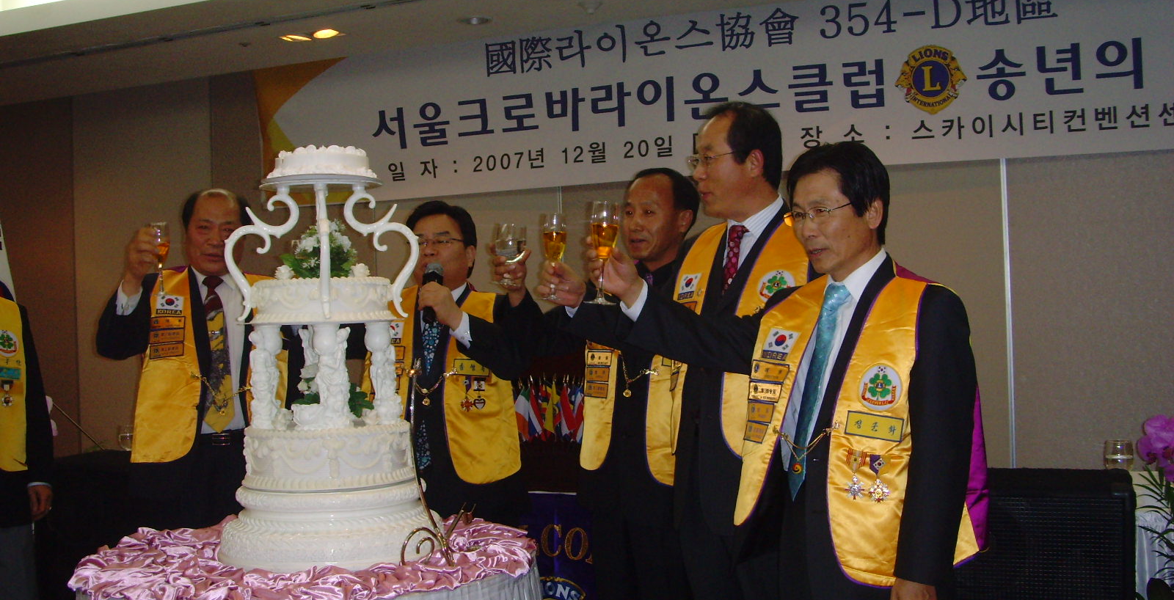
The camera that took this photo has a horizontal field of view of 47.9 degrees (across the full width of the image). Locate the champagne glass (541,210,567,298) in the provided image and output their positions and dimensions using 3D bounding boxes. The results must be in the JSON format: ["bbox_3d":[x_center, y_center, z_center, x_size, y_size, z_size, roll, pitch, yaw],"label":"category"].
[{"bbox_3d":[-0.073,-0.097,2.950,0.056,0.193,0.056,1,-1,0],"label":"champagne glass"}]

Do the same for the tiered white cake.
[{"bbox_3d":[-0.614,0.120,3.100,0.515,0.940,0.515,-1,0,-11],"label":"tiered white cake"}]

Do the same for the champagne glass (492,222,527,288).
[{"bbox_3d":[-0.200,-0.115,3.430,0.079,0.166,0.079,6,-1,0],"label":"champagne glass"}]

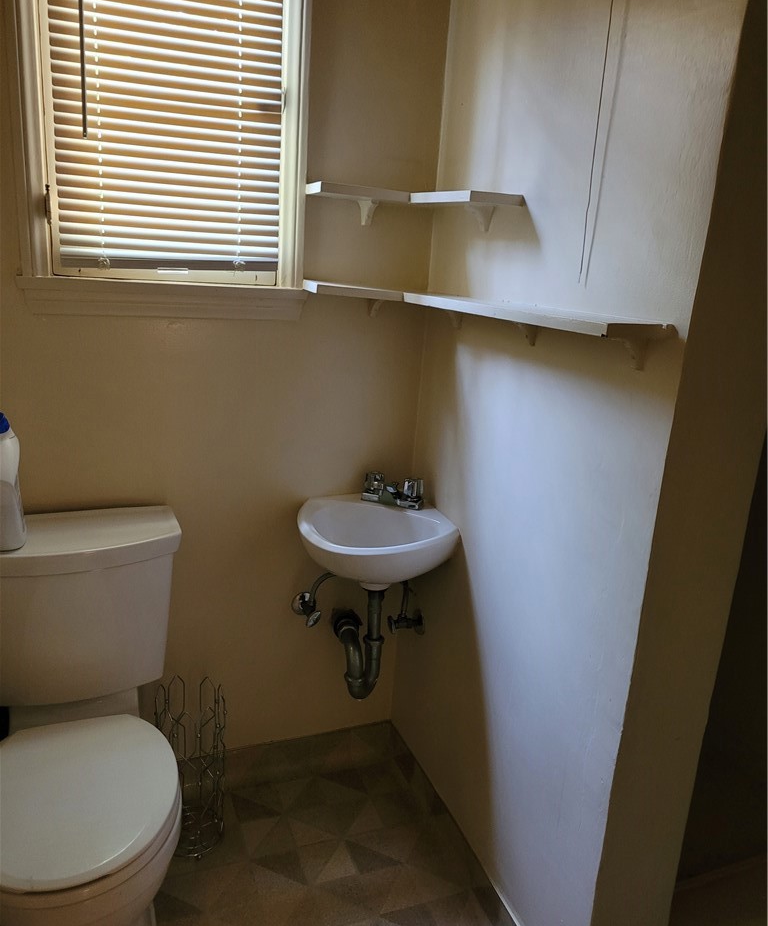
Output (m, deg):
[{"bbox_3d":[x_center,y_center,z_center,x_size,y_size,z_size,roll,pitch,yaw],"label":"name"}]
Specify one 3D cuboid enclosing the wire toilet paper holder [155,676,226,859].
[{"bbox_3d":[-0.433,0.687,1.741,0.161,0.363,0.161,-2,16,-21],"label":"wire toilet paper holder"}]

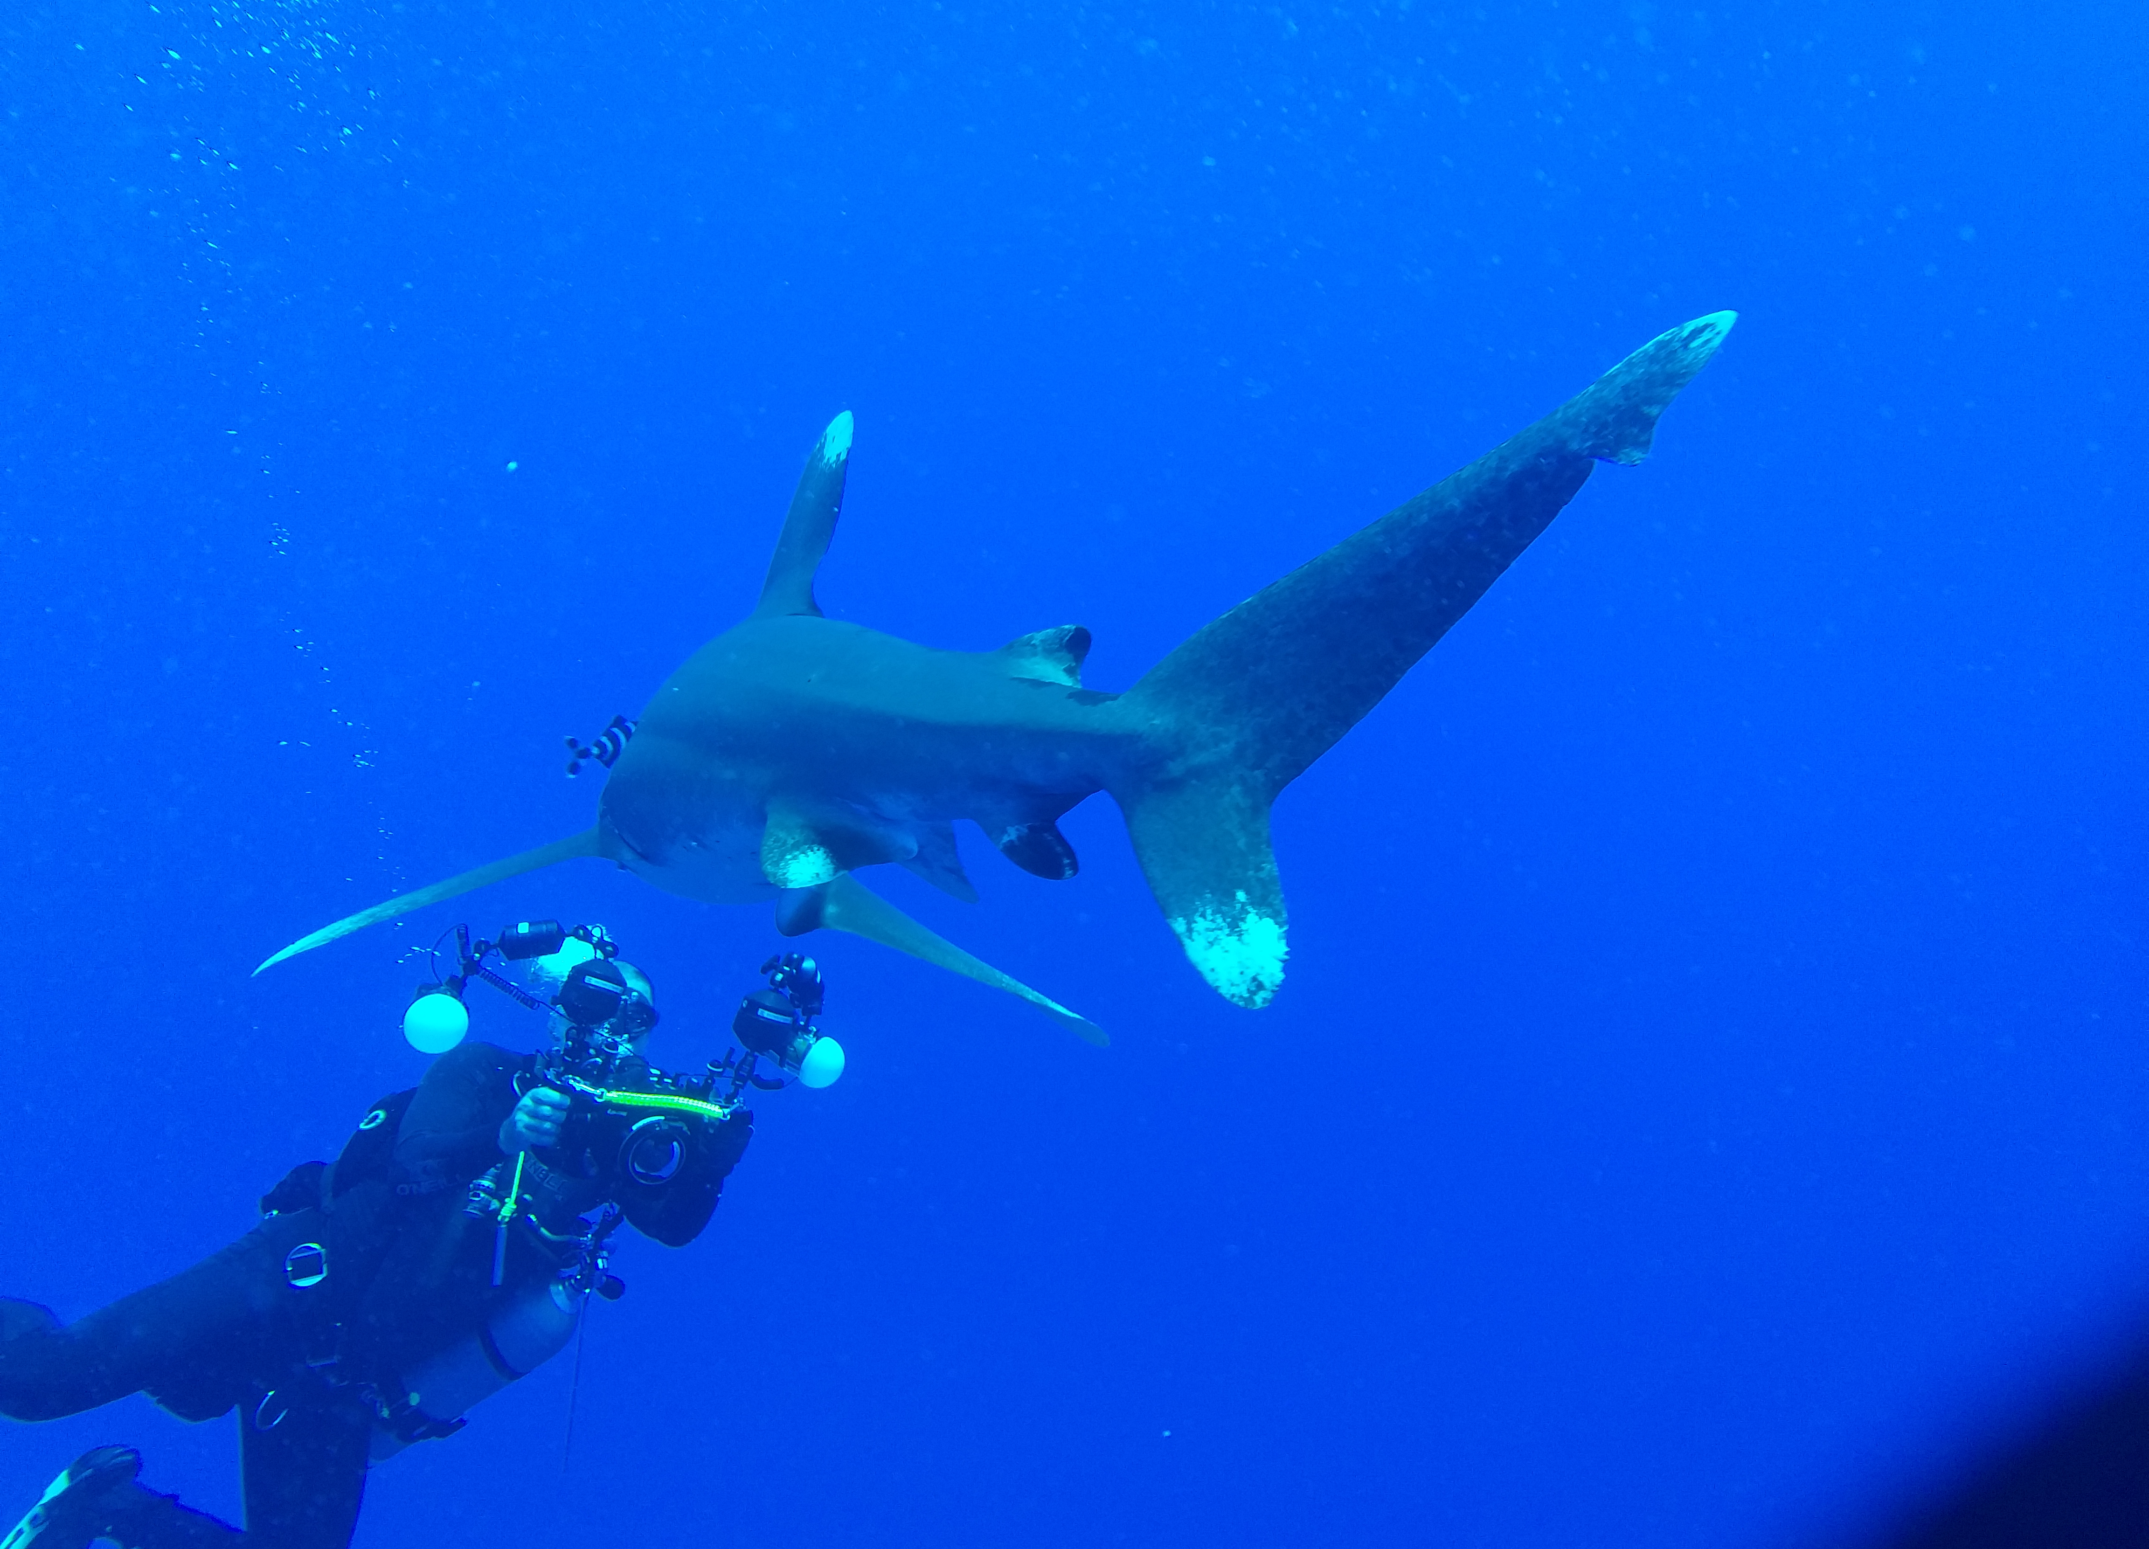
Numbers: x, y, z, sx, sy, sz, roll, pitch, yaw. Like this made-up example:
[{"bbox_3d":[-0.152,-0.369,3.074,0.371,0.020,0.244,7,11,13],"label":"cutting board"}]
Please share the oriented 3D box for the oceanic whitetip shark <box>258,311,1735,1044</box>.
[{"bbox_3d":[-0.285,-0.080,2.040,1.170,0.820,2.220,8,-6,-30],"label":"oceanic whitetip shark"}]

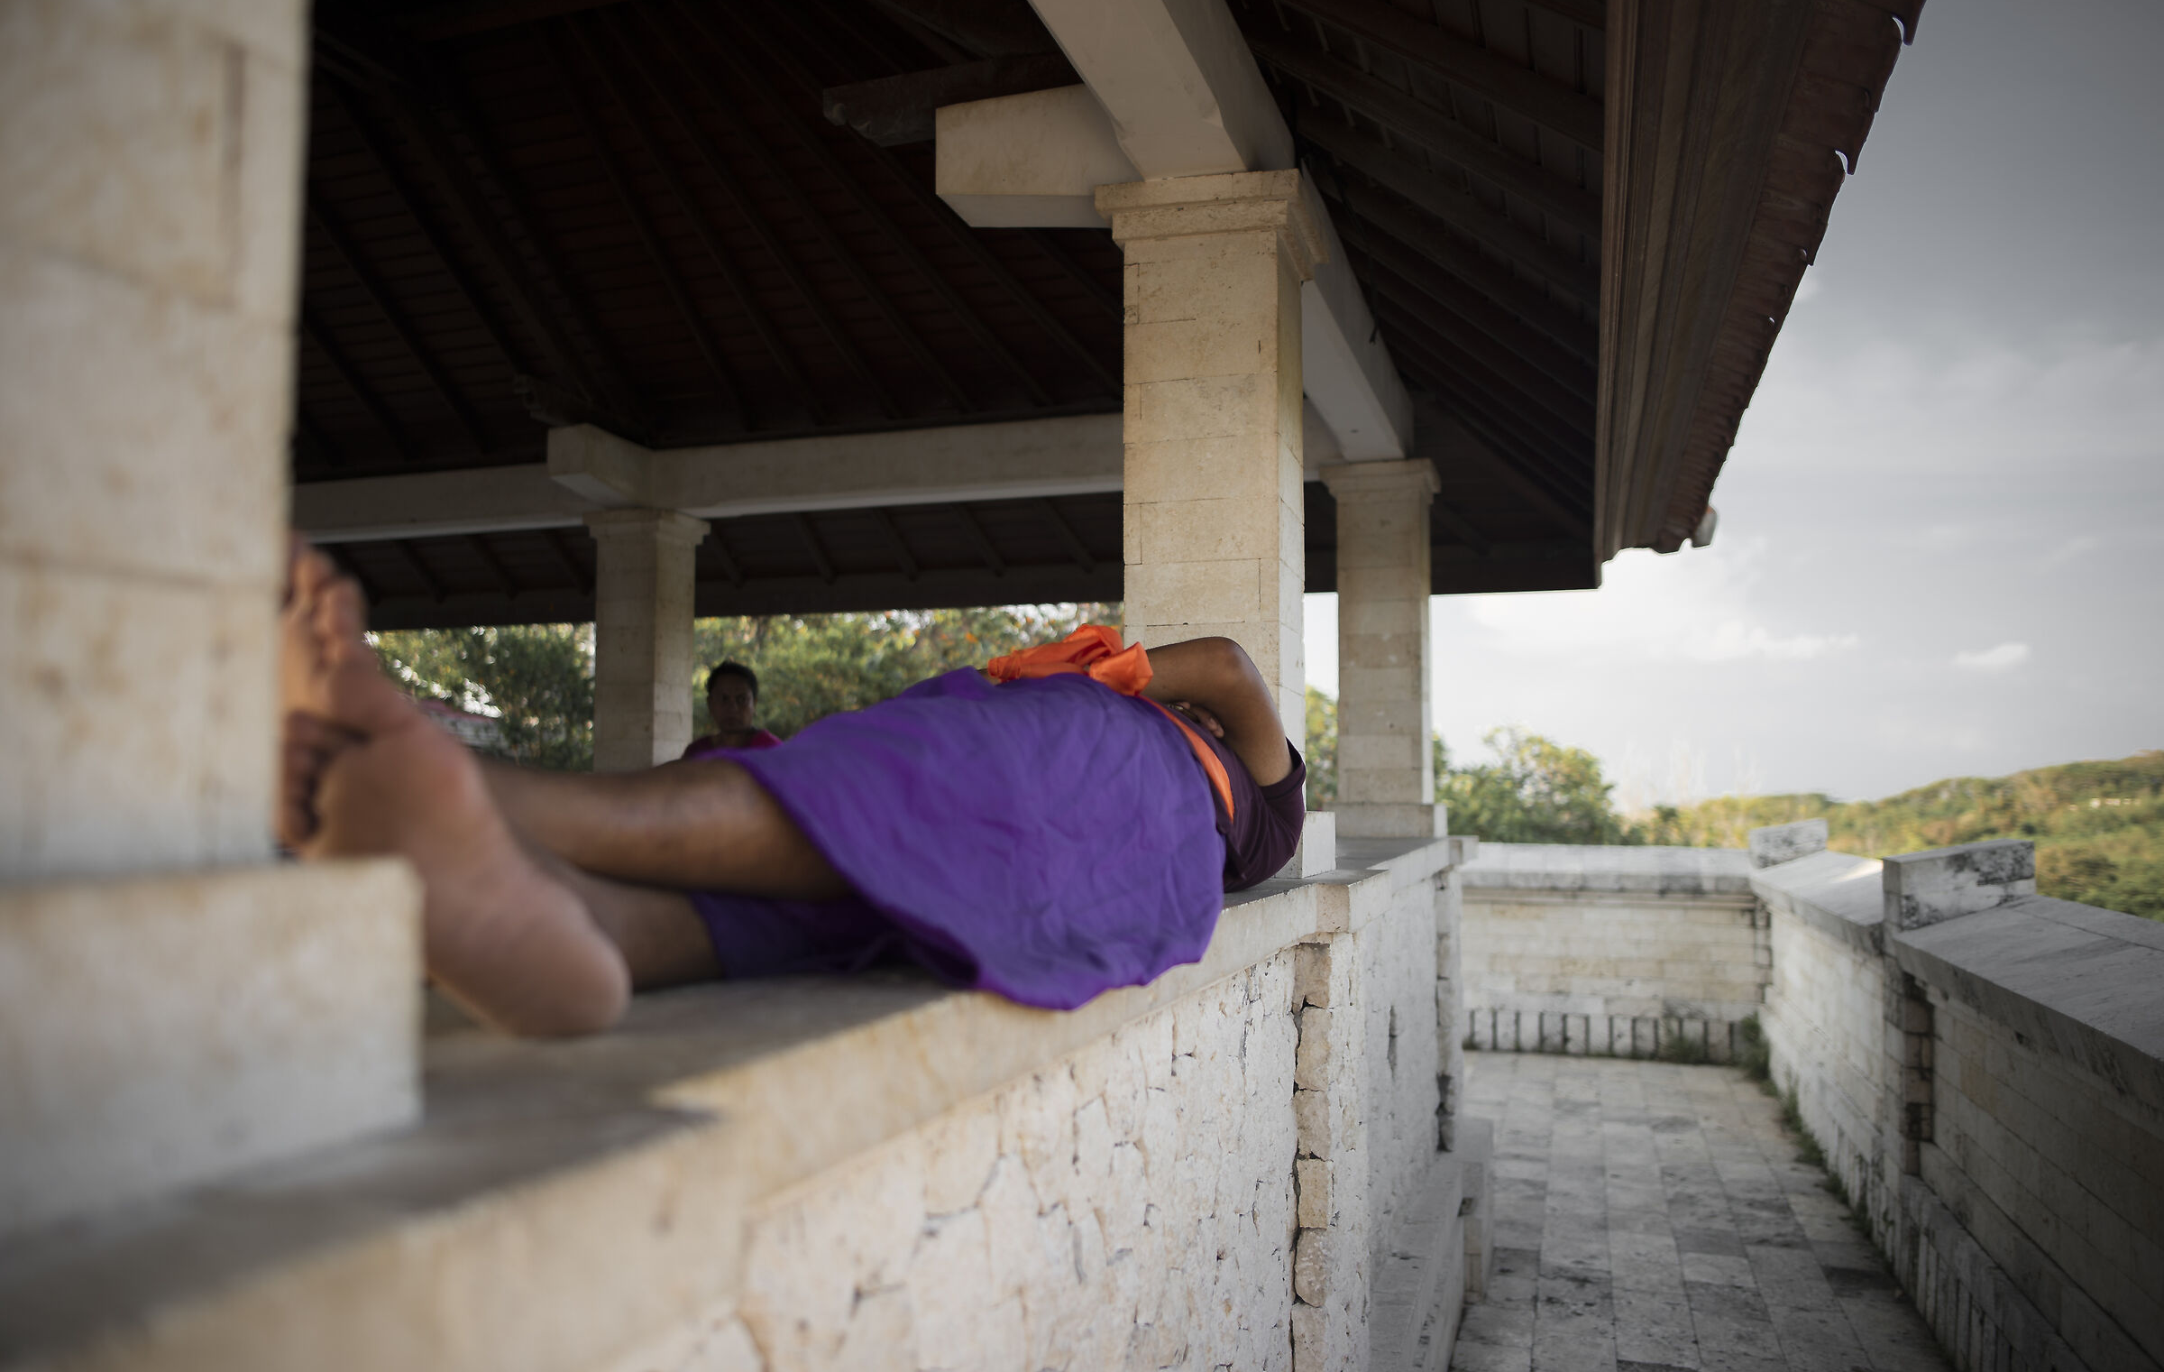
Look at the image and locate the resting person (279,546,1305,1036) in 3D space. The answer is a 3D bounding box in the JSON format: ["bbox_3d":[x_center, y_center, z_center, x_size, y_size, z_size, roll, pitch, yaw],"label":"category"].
[{"bbox_3d":[-0.107,0.085,1.566,0.464,0.415,1.769,-1,-4,19],"label":"resting person"}]

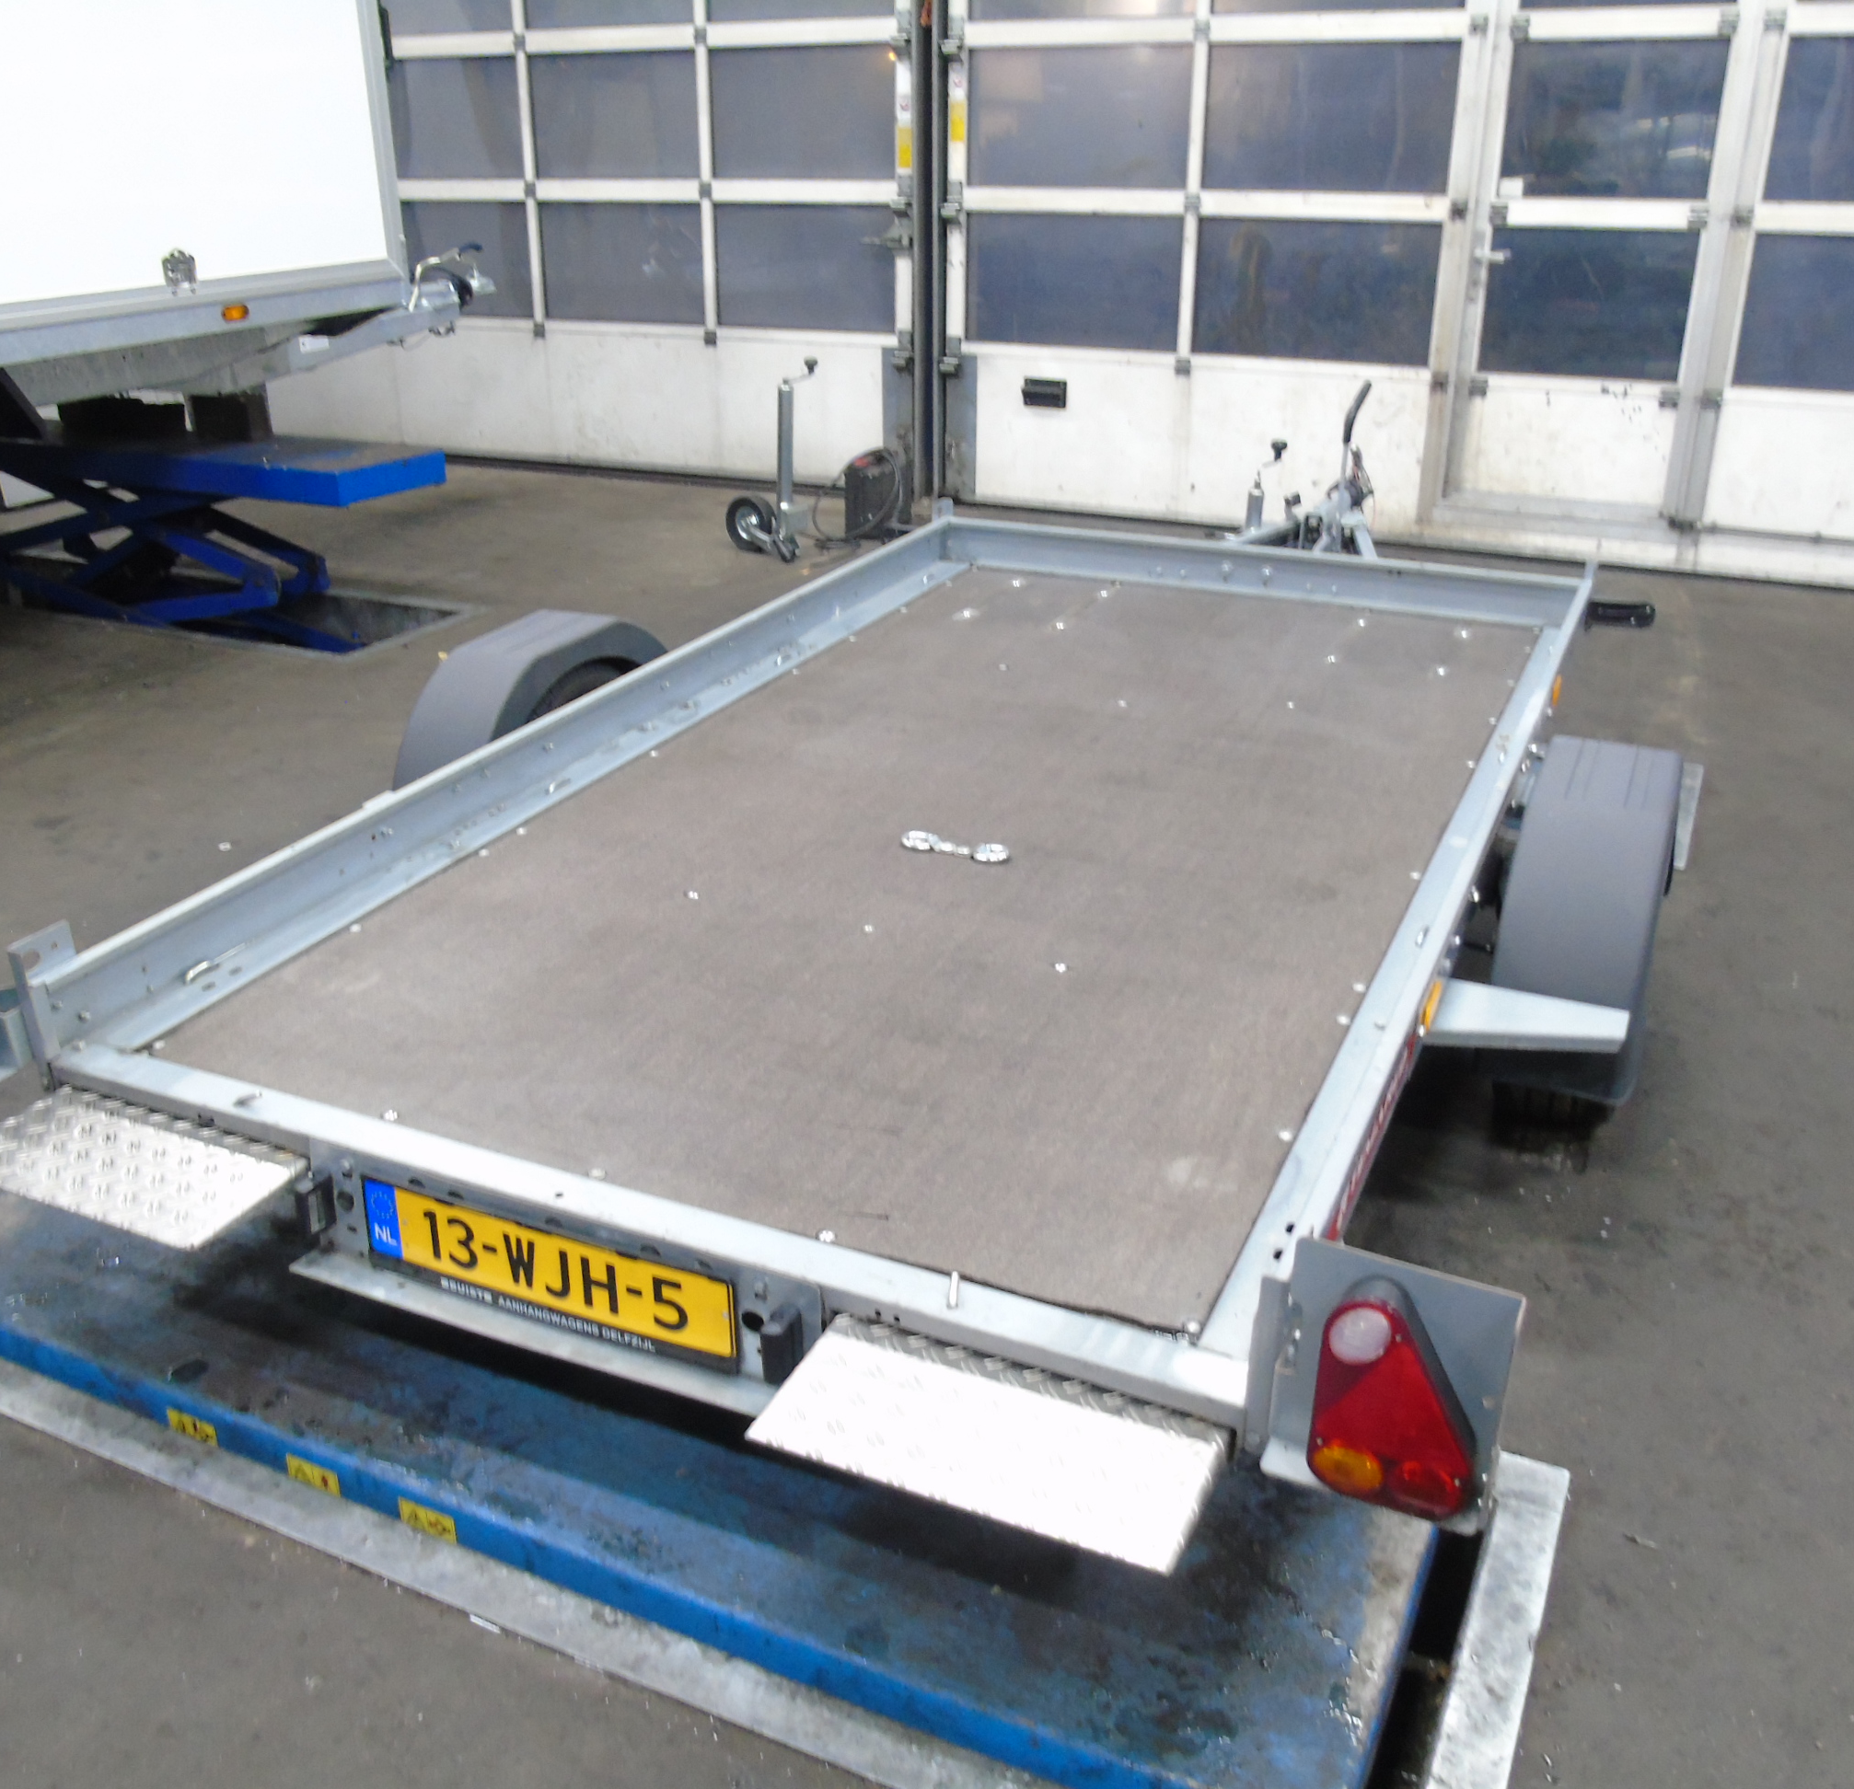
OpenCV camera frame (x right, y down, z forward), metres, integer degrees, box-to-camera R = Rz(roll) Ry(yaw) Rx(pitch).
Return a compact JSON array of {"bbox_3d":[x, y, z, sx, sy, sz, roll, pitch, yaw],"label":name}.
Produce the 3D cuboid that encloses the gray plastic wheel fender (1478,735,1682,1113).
[{"bbox_3d":[1.069,0.088,2.789,0.195,0.610,0.730,10,27,23],"label":"gray plastic wheel fender"}]

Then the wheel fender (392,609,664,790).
[{"bbox_3d":[-0.775,-0.246,3.574,0.195,0.610,0.730,10,27,23],"label":"wheel fender"}]

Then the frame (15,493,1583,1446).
[{"bbox_3d":[0.199,-0.247,3.203,1.690,0.185,2.990,10,27,23],"label":"frame"}]

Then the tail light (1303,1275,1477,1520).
[{"bbox_3d":[0.422,0.453,1.546,0.150,0.212,0.062,10,27,23],"label":"tail light"}]

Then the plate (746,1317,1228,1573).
[{"bbox_3d":[0.061,0.541,1.711,0.432,0.024,0.205,10,27,23],"label":"plate"}]

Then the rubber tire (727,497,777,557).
[{"bbox_3d":[-0.681,-1.439,6.700,0.220,0.220,0.070,22,32,40],"label":"rubber tire"}]

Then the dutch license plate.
[{"bbox_3d":[-0.452,0.444,2.031,0.525,0.120,0.015,10,27,23],"label":"dutch license plate"}]

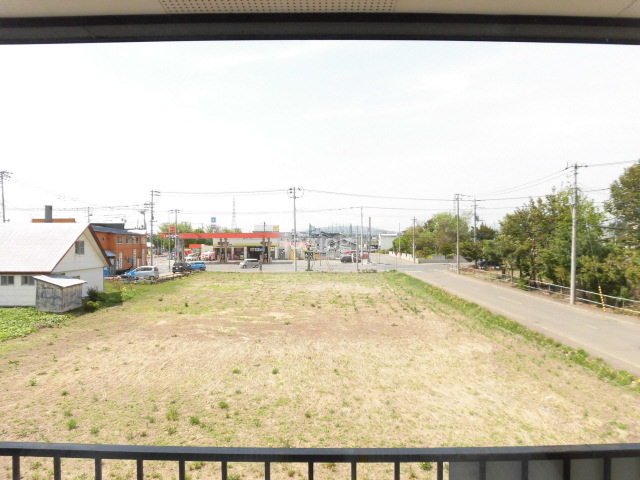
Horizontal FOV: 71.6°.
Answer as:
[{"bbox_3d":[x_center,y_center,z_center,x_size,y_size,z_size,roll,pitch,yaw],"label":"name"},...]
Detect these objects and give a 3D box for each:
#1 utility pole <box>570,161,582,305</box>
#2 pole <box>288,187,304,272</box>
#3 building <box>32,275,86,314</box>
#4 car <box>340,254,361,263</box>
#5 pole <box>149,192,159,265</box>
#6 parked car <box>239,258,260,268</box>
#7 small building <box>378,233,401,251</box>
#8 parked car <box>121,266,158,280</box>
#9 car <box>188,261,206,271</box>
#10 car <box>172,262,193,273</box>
[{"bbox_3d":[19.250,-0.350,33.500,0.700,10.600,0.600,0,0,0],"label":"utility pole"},{"bbox_3d":[-3.850,-1.650,70.500,2.400,13.400,0.900,0,0,0],"label":"pole"},{"bbox_3d":[-18.500,3.780,31.700,2.350,2.350,3.000,0,0,0],"label":"building"},{"bbox_3d":[6.650,4.120,95.500,4.300,1.650,1.700,0,0,0],"label":"car"},{"bbox_3d":[-27.900,-1.600,74.000,1.100,13.100,0.700,0,0,0],"label":"pole"},{"bbox_3d":[-12.400,4.140,77.800,3.450,1.640,1.500,0,0,0],"label":"parked car"},{"bbox_3d":[26.700,1.300,171.000,8.500,7.400,7.500,0,0,0],"label":"small building"},{"bbox_3d":[-21.600,4.000,53.300,3.950,1.560,1.700,0,0,0],"label":"parked car"},{"bbox_3d":[-20.100,4.220,71.200,3.800,1.500,1.680,0,0,0],"label":"car"},{"bbox_3d":[-20.900,4.100,67.600,1.750,1.650,4.400,0,0,0],"label":"car"}]

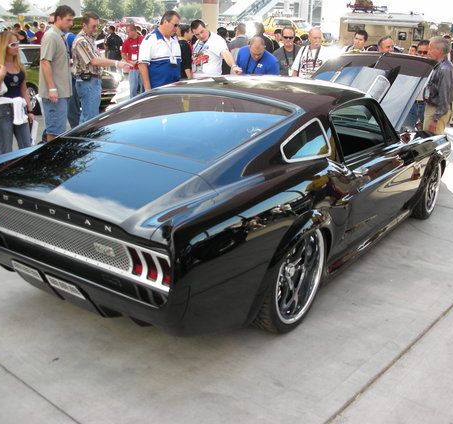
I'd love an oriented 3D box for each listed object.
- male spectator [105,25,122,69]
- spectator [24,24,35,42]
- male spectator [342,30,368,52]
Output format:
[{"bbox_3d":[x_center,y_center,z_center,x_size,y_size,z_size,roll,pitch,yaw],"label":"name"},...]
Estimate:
[{"bbox_3d":[-3.225,-4.426,16.465,0.540,1.770,0.400,-11,21,-35],"label":"male spectator"},{"bbox_3d":[-6.399,-5.222,18.764,0.420,1.760,0.520,9,19,22],"label":"spectator"},{"bbox_3d":[1.640,-1.526,7.651,0.520,1.740,0.360,10,19,24],"label":"male spectator"}]

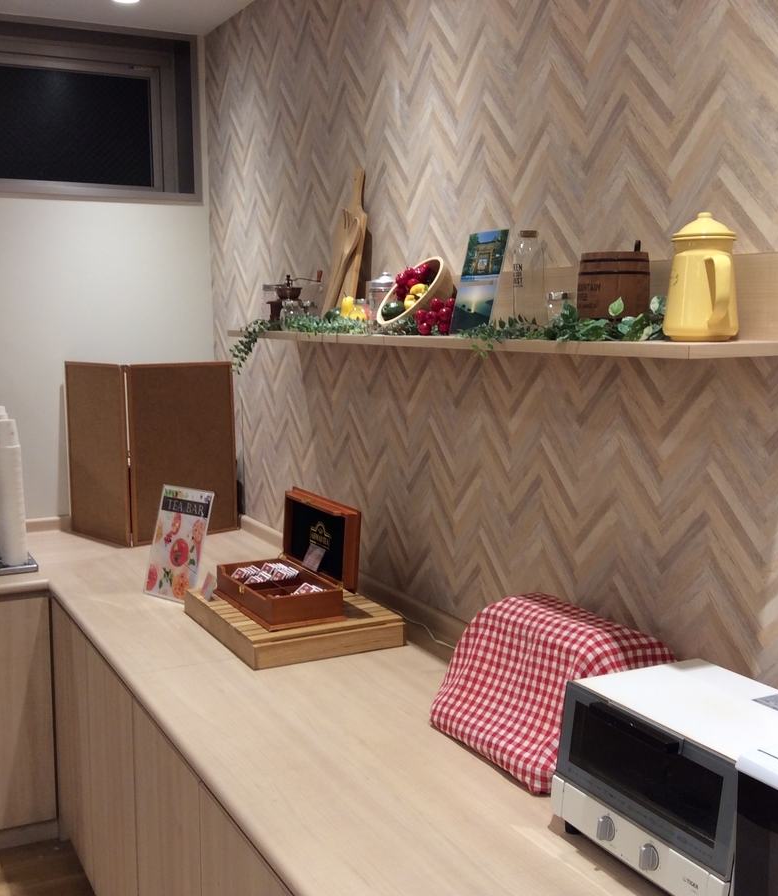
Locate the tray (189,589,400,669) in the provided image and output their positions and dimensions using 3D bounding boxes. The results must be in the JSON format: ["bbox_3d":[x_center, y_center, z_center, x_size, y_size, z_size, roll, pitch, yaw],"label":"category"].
[{"bbox_3d":[-0.248,0.421,2.767,0.379,0.060,0.540,-4,8,-26],"label":"tray"}]

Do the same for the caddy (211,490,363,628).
[{"bbox_3d":[-0.260,0.262,2.768,0.237,0.255,0.428,-4,8,-26],"label":"caddy"}]

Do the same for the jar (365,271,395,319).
[{"bbox_3d":[-0.009,-0.355,2.709,0.077,0.148,0.077,0,7,0],"label":"jar"}]

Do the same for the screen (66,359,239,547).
[{"bbox_3d":[-0.864,0.013,3.875,0.617,0.614,0.348,0,7,0],"label":"screen"}]

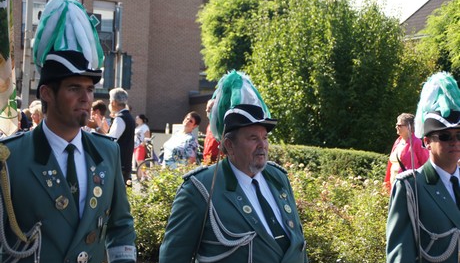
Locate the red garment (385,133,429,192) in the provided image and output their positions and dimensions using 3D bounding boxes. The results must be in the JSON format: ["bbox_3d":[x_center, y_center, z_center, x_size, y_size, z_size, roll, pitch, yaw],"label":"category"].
[{"bbox_3d":[1.901,0.351,12.400,0.380,0.680,0.520,1,2,-41],"label":"red garment"}]

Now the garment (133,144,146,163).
[{"bbox_3d":[-1.846,0.450,23.500,0.280,0.380,0.360,1,2,-37],"label":"garment"}]

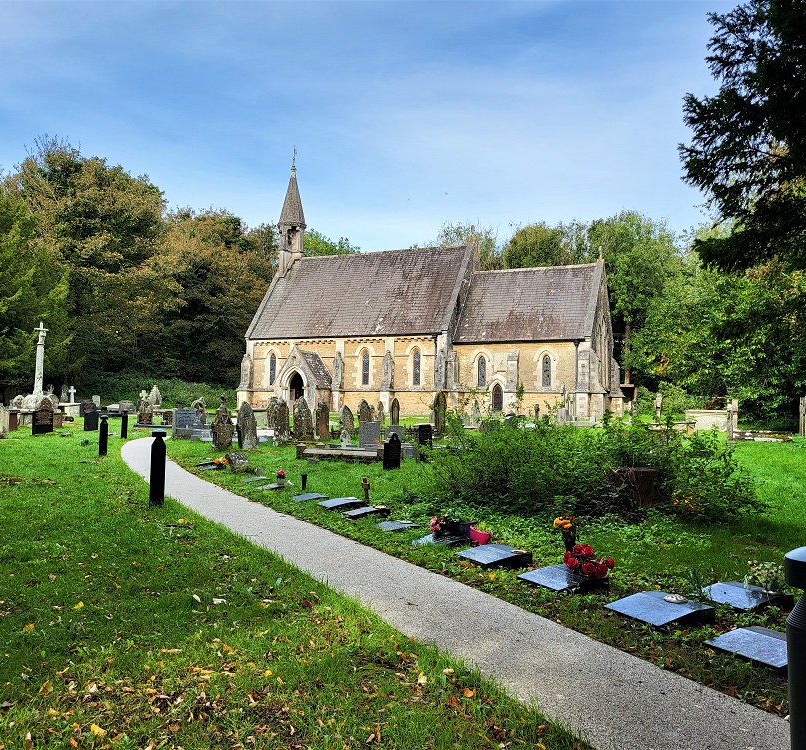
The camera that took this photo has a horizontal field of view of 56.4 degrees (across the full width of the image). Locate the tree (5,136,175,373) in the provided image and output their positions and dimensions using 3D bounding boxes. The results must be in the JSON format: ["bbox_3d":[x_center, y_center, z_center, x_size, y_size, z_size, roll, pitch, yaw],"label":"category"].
[{"bbox_3d":[-24.131,-8.224,58.000,12.500,19.500,12.000,2,-4,-16],"label":"tree"}]

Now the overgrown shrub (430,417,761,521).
[{"bbox_3d":[2.694,1.283,11.400,4.300,1.350,3.000,1,-4,0],"label":"overgrown shrub"}]

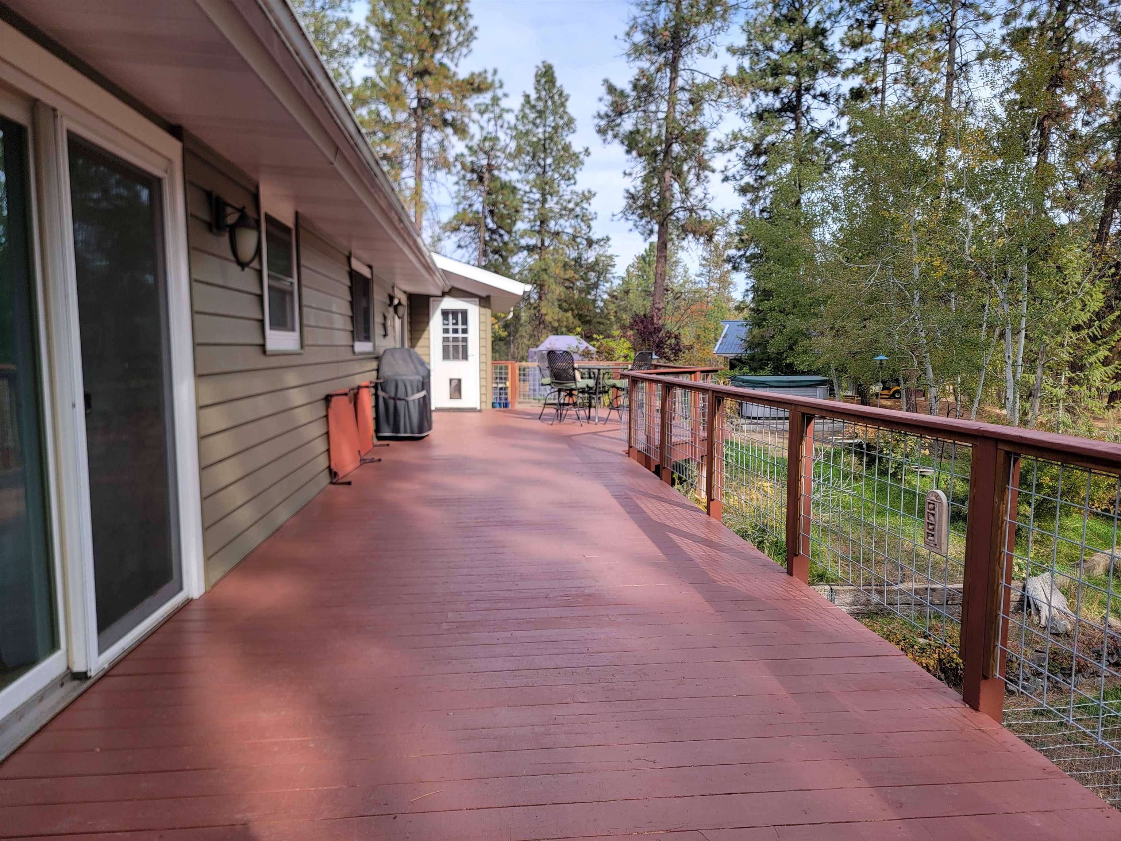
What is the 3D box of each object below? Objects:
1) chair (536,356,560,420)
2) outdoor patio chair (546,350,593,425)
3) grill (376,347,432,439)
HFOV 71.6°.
[{"bbox_3d":[-0.024,-0.581,12.883,0.660,1.140,0.600,4,6,34],"label":"chair"},{"bbox_3d":[0.166,-0.515,12.173,0.600,1.140,0.660,4,7,36],"label":"outdoor patio chair"},{"bbox_3d":[-2.108,-0.400,10.693,0.650,1.200,1.150,-1,5,-6],"label":"grill"}]

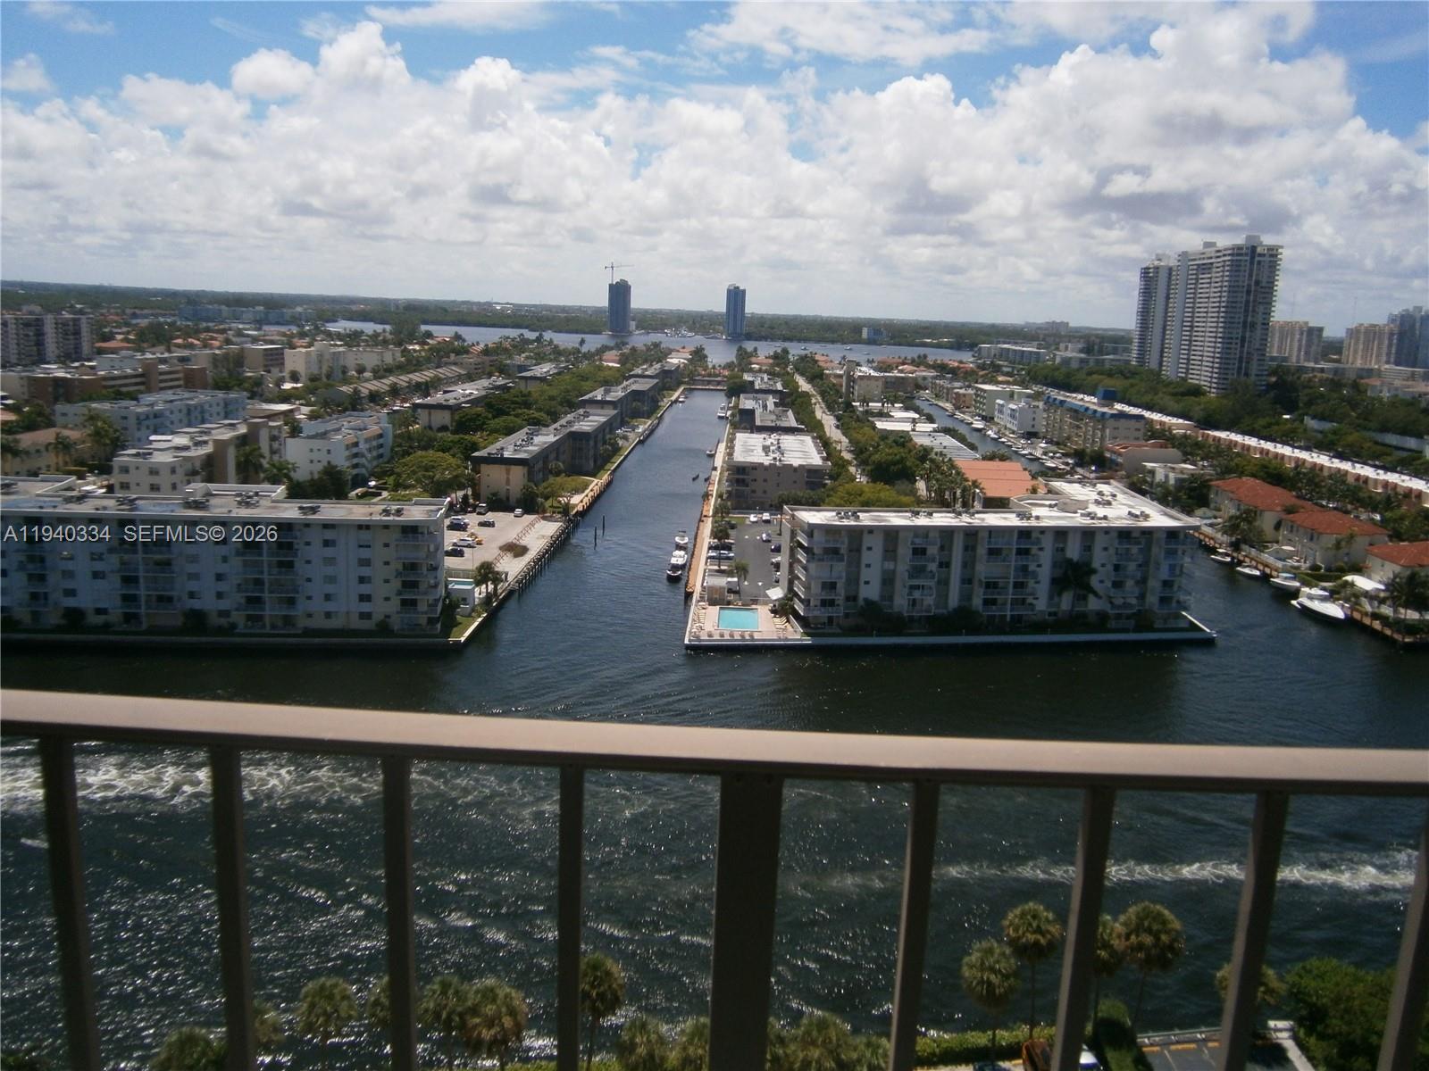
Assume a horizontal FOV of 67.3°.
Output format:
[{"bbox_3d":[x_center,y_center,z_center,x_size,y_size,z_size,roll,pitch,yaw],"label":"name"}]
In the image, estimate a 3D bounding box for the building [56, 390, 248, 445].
[{"bbox_3d":[-171.513,-34.845,332.497,26.000,14.000,60.000,4,12,6],"label":"building"}]

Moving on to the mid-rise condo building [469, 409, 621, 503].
[{"bbox_3d":[-45.068,-25.902,312.604,20.300,10.400,127.940,3,12,1],"label":"mid-rise condo building"}]

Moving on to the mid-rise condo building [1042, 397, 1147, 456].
[{"bbox_3d":[143.807,-41.001,412.266,13.000,18.200,78.000,2,12,0],"label":"mid-rise condo building"}]

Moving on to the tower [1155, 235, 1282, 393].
[{"bbox_3d":[310.627,-130.532,663.733,28.000,102.000,76.000,2,12,0],"label":"tower"}]

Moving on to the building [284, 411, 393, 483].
[{"bbox_3d":[-101.904,-23.900,297.409,17.000,12.800,60.000,1,12,-6],"label":"building"}]

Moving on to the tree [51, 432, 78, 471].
[{"bbox_3d":[-146.992,-15.382,243.383,5.500,15.000,5.500,2,12,0],"label":"tree"}]

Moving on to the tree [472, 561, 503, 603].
[{"bbox_3d":[-36.930,7.272,177.203,4.600,7.100,4.400,2,12,0],"label":"tree"}]

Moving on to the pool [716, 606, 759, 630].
[{"bbox_3d":[3.760,13.524,165.224,5.900,1.500,11.600,2,12,-1],"label":"pool"}]

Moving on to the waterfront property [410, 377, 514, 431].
[{"bbox_3d":[-98.738,-53.783,436.324,20.300,10.200,125.000,3,12,1],"label":"waterfront property"}]

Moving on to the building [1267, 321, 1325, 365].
[{"bbox_3d":[820.384,-269.860,1516.376,31.000,63.000,64.000,-3,13,-23],"label":"building"}]

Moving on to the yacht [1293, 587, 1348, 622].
[{"bbox_3d":[109.978,12.517,194.413,4.200,4.100,14.500,2,12,0],"label":"yacht"}]

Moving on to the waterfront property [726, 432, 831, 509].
[{"bbox_3d":[16.983,-18.704,296.451,26.500,12.600,64.000,3,12,1],"label":"waterfront property"}]

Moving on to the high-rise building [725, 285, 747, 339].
[{"bbox_3d":[36.305,-367.274,1756.652,31.000,89.000,36.000,3,12,0],"label":"high-rise building"}]

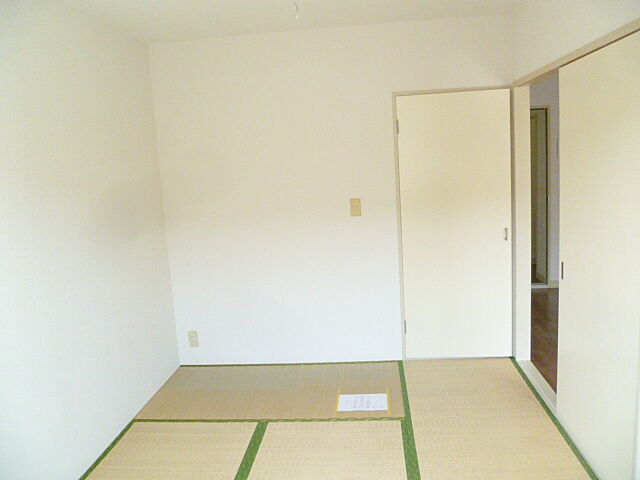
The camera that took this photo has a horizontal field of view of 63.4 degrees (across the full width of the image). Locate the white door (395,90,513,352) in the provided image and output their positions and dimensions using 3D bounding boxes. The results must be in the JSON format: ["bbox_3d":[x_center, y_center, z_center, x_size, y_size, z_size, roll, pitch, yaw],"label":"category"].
[{"bbox_3d":[0.952,-0.070,3.634,0.750,1.865,0.045,-3,9,6],"label":"white door"}]

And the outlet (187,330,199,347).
[{"bbox_3d":[-0.958,0.755,3.933,0.072,0.122,0.012,-3,9,6],"label":"outlet"}]

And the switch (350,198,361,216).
[{"bbox_3d":[0.255,-0.228,3.656,0.070,0.122,0.012,-3,9,6],"label":"switch"}]

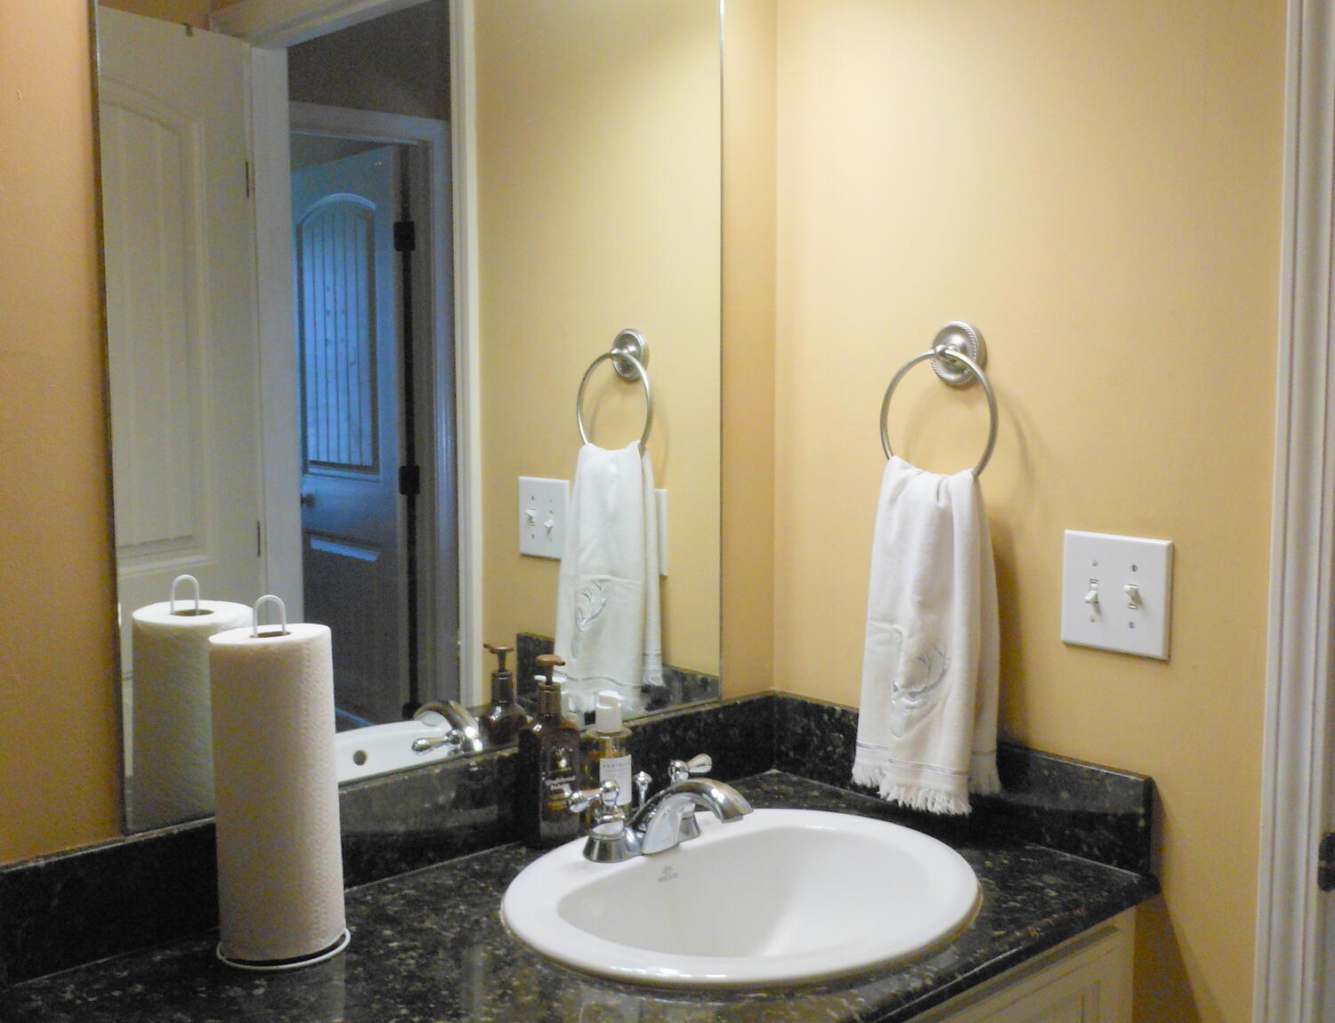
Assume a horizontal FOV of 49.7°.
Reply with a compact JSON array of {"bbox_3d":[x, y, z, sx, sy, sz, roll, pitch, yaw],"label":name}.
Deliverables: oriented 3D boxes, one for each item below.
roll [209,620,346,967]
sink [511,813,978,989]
[{"bbox_3d":[-0.352,0.252,1.302,0.109,0.284,0.109,0,6,0],"label":"roll"},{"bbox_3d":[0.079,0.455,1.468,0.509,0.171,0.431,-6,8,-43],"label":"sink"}]

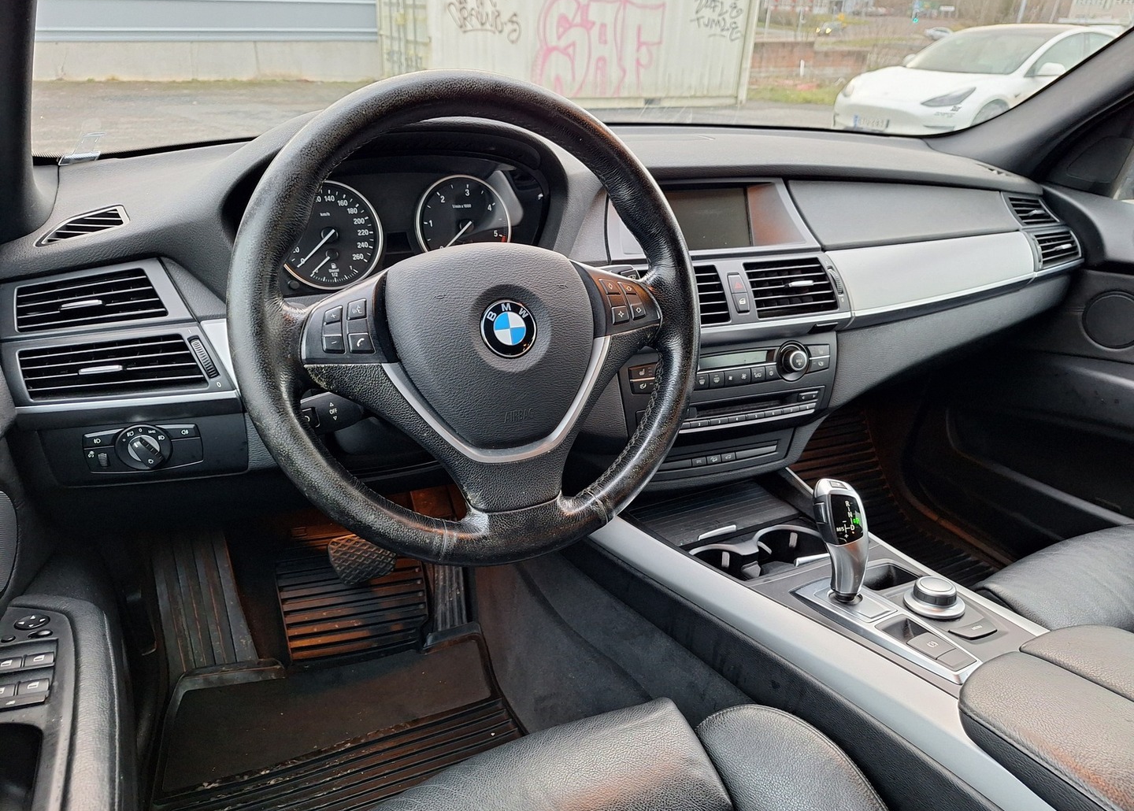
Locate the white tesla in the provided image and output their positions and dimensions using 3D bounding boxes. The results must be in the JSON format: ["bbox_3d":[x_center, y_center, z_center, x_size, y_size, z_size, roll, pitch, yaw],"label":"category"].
[{"bbox_3d":[5.495,-3.949,9.382,4.690,1.443,1.930,-13,30,-26],"label":"white tesla"}]

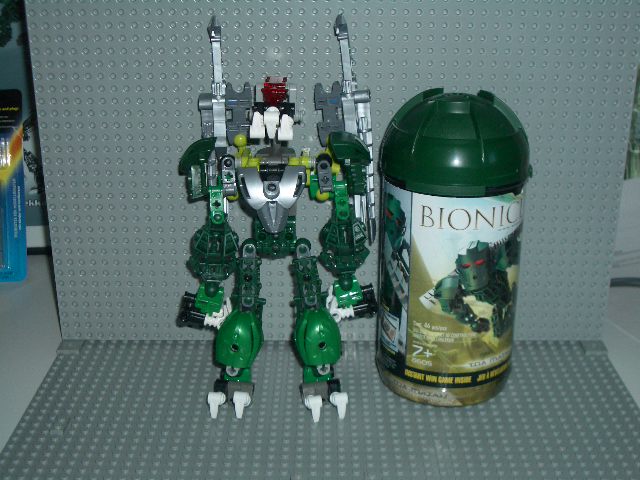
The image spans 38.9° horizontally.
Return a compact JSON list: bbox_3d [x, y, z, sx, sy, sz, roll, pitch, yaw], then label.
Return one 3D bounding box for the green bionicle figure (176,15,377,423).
[{"bbox_3d":[-0.026,-0.013,0.538,0.122,0.238,0.075,0,20,0],"label":"green bionicle figure"}]

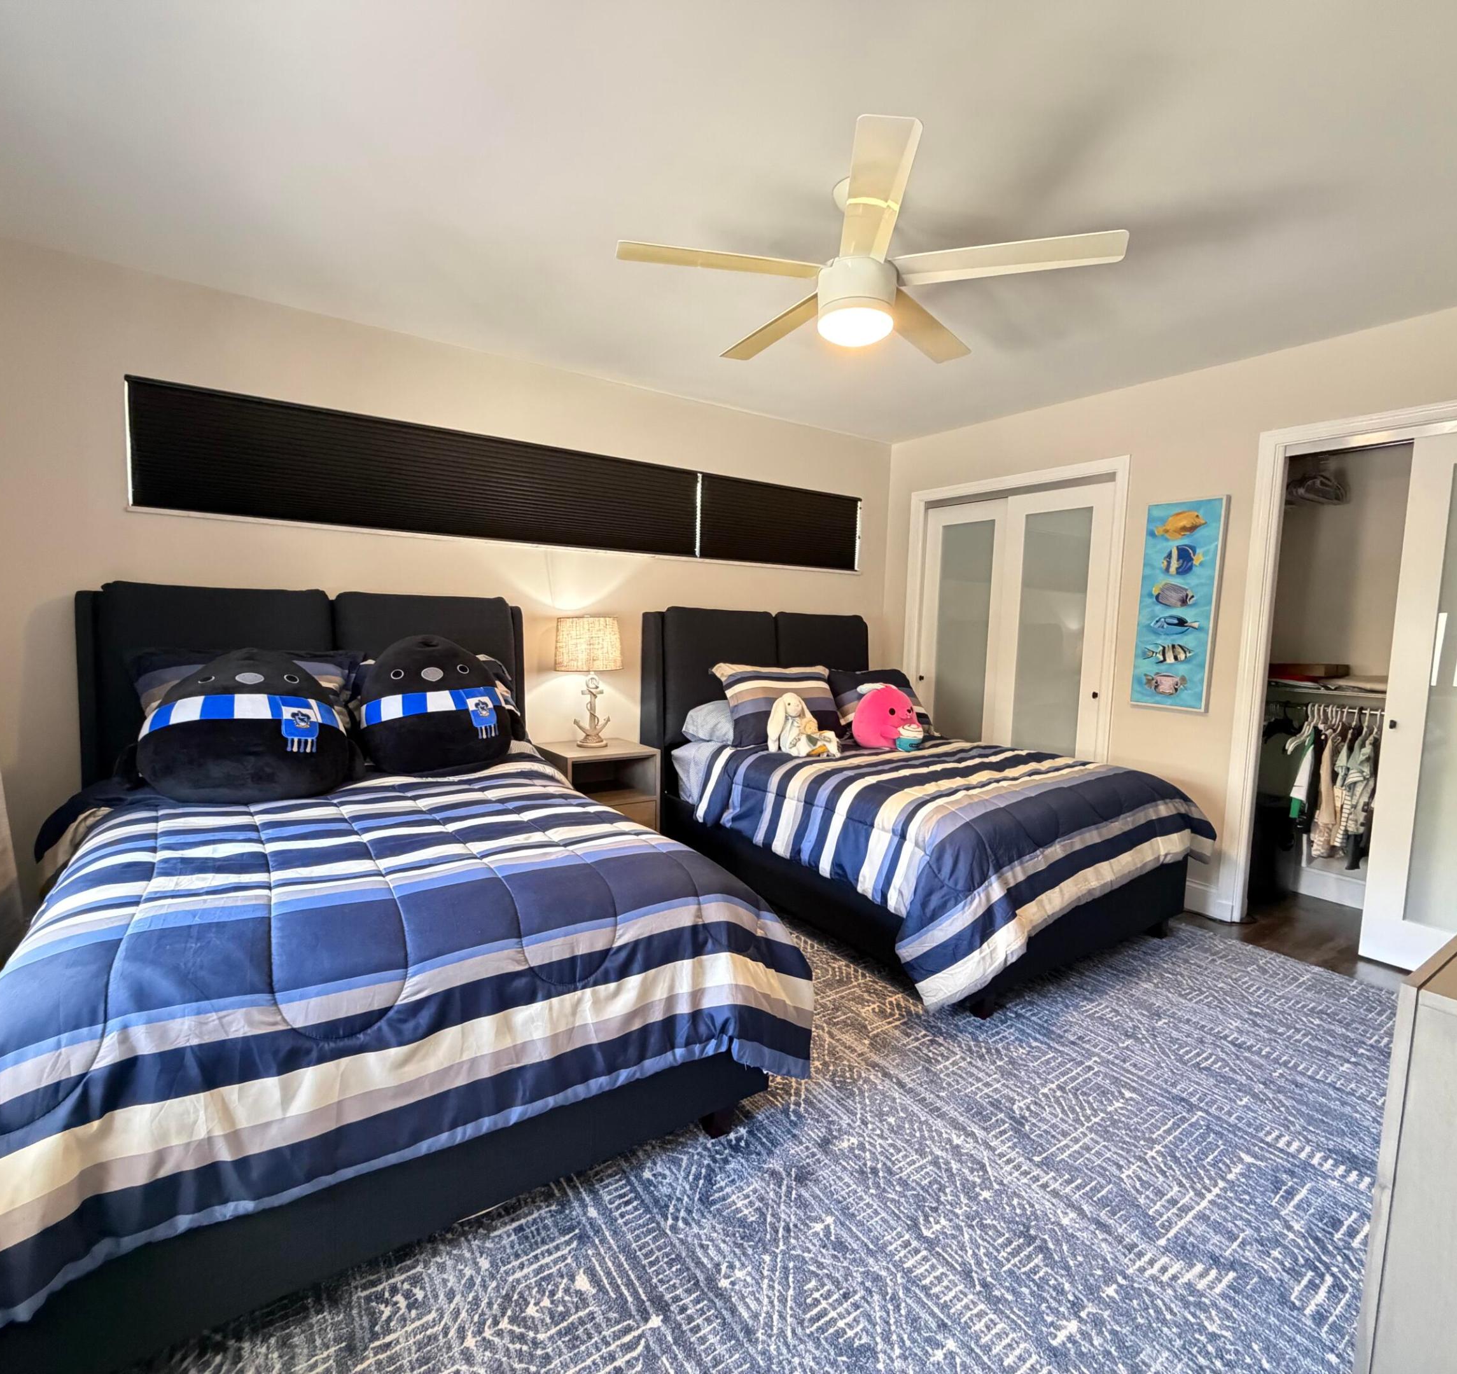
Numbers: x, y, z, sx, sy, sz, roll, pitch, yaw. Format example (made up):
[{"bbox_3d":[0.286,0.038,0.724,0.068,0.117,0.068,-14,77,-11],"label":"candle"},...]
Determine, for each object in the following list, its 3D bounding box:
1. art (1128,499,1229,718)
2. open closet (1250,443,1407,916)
[{"bbox_3d":[2.063,-0.367,3.396,0.040,0.950,0.330,-1,6,-33],"label":"art"},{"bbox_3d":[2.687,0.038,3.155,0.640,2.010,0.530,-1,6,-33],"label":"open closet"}]

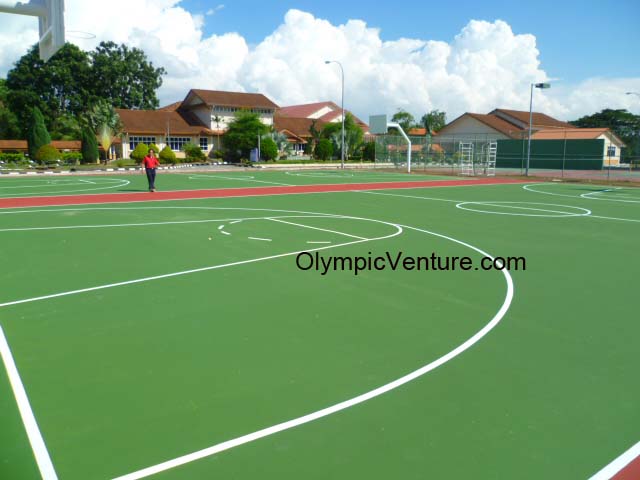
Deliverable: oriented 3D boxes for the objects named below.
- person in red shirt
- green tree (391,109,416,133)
[{"bbox_3d":[-6.284,-2.582,19.190,0.600,1.600,0.420,-2,10,-14],"label":"person in red shirt"},{"bbox_3d":[12.961,-16.423,80.366,4.350,7.760,4.350,1,10,0],"label":"green tree"}]

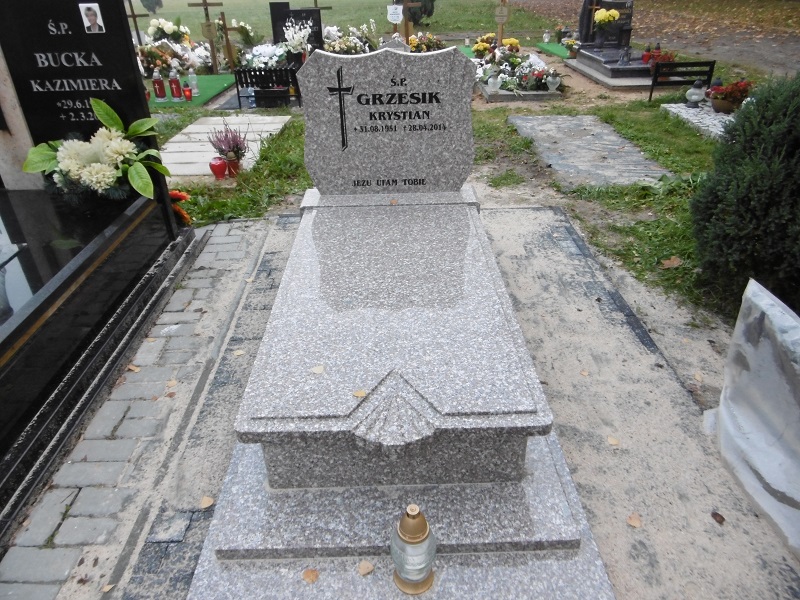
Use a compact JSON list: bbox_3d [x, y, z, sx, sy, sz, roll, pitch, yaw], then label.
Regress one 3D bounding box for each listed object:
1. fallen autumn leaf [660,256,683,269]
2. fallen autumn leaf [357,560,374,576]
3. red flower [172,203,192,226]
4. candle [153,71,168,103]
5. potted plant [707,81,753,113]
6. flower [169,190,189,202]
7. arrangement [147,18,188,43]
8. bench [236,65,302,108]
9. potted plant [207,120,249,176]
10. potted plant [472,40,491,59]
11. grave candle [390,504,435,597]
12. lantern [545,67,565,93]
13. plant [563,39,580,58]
[{"bbox_3d":[1.521,-0.205,3.119,0.125,0.030,0.090,0,32,0],"label":"fallen autumn leaf"},{"bbox_3d":[-0.089,0.701,1.450,0.043,0.006,0.045,0,32,0],"label":"fallen autumn leaf"},{"bbox_3d":[-1.380,-0.543,3.520,0.120,0.130,0.120,0,32,0],"label":"red flower"},{"bbox_3d":[-2.842,-2.527,6.519,0.135,0.350,0.135,0,32,0],"label":"candle"},{"bbox_3d":[3.542,-2.183,5.932,0.420,0.320,0.380,0,32,0],"label":"potted plant"},{"bbox_3d":[-1.269,-0.574,3.108,0.120,0.075,0.110,-2,31,-1],"label":"flower"},{"bbox_3d":[-3.563,-4.130,8.500,0.570,0.330,0.400,0,32,0],"label":"arrangement"},{"bbox_3d":[-1.488,-2.450,6.345,0.680,0.420,0.330,-3,32,-5],"label":"bench"},{"bbox_3d":[-1.243,-1.094,4.022,0.250,0.390,0.250,-2,31,-1],"label":"potted plant"},{"bbox_3d":[1.117,-3.425,7.607,0.250,0.250,0.250,-2,31,-1],"label":"potted plant"},{"bbox_3d":[0.032,0.568,1.280,0.100,0.256,0.100,-2,31,-1],"label":"grave candle"},{"bbox_3d":[1.712,-2.458,6.162,0.175,0.270,0.140,-2,31,-1],"label":"lantern"},{"bbox_3d":[2.672,-3.885,8.598,0.260,0.280,0.260,-2,31,-1],"label":"plant"}]

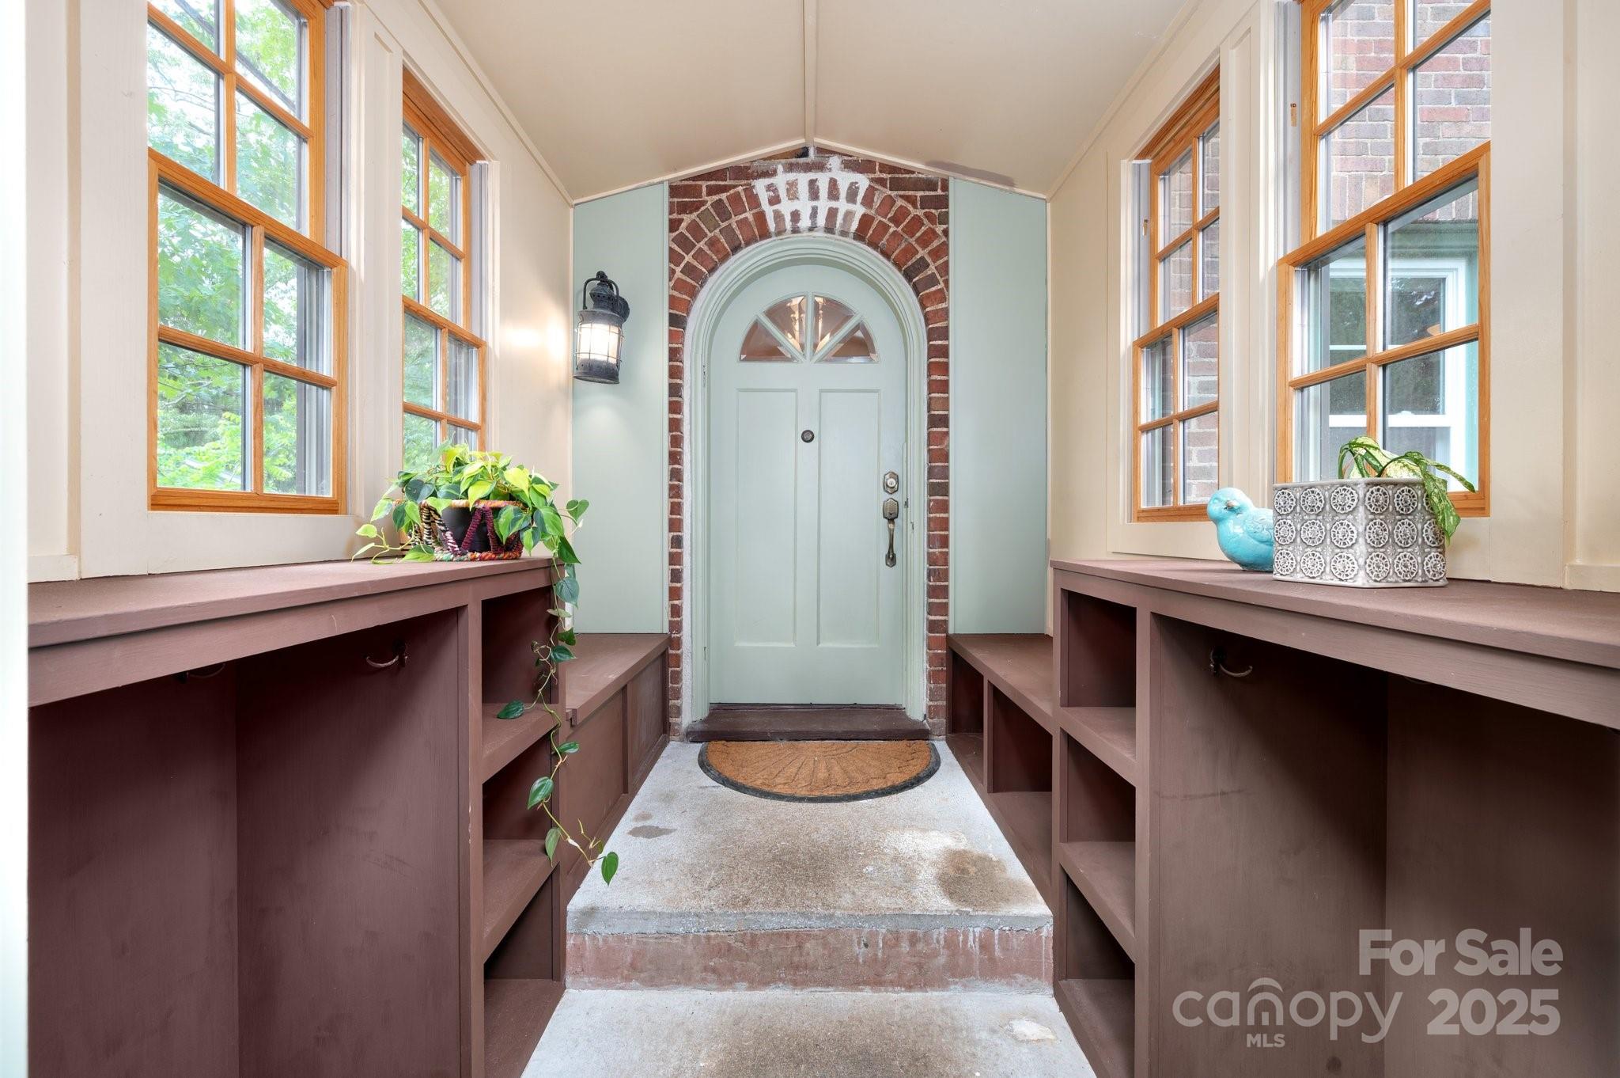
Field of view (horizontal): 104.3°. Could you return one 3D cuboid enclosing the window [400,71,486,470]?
[{"bbox_3d":[-1.000,-0.590,1.710,0.090,1.100,0.450,0,1,0],"label":"window"}]

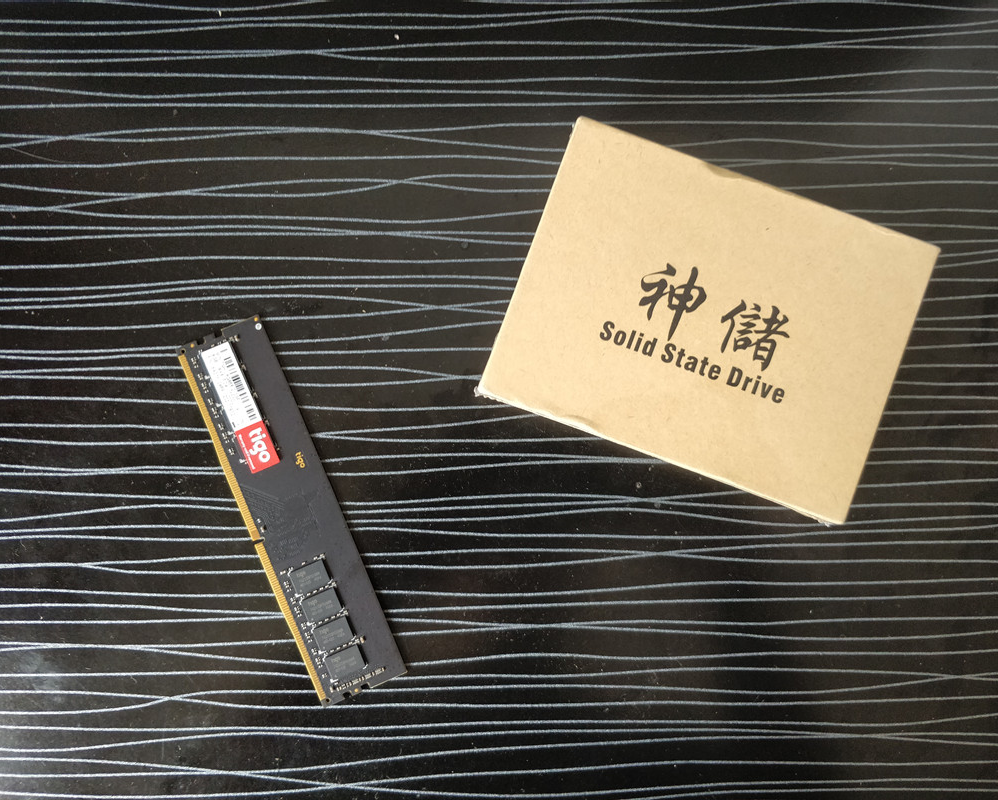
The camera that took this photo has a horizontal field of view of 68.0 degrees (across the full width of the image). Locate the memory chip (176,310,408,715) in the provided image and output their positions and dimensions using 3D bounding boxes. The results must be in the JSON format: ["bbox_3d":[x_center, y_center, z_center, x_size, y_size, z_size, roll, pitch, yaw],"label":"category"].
[{"bbox_3d":[-0.071,0.038,0.255,0.031,0.004,0.133,-23,89,-1],"label":"memory chip"}]

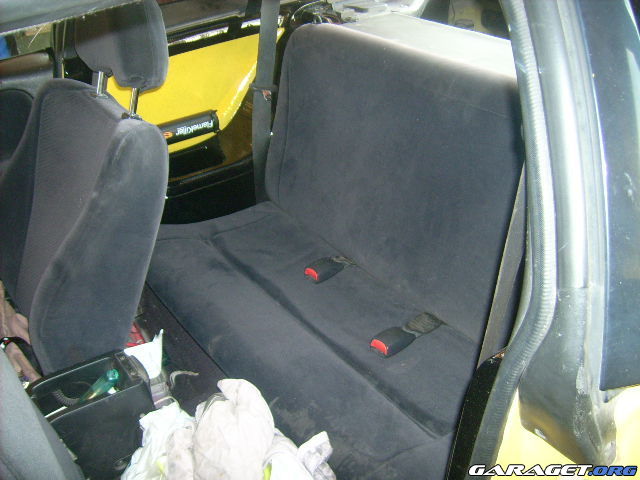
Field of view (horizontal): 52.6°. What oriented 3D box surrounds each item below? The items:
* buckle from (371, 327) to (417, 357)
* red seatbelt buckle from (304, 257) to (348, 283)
[{"bbox_3d":[0.143,0.198,1.260,0.075,0.025,0.046,-22,34,-31],"label":"buckle"},{"bbox_3d":[0.011,0.070,1.485,0.075,0.025,0.046,-22,34,-31],"label":"red seatbelt buckle"}]

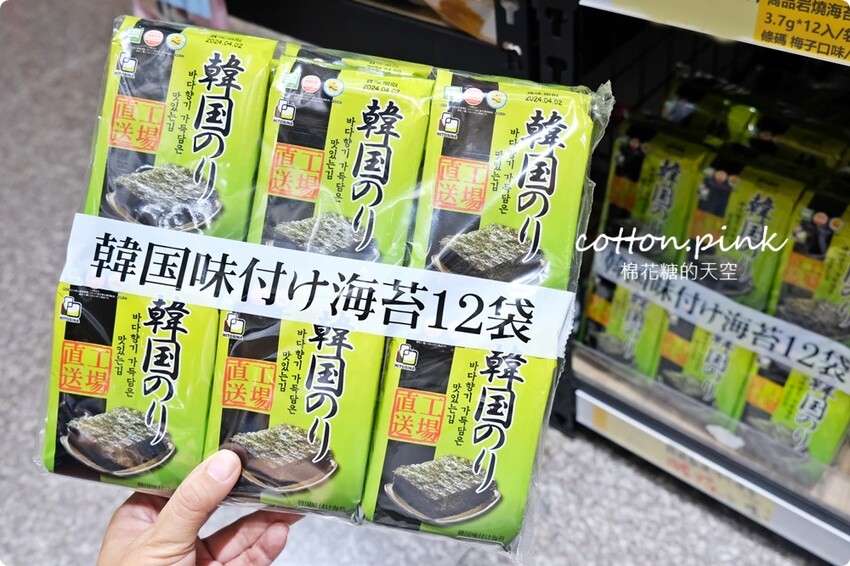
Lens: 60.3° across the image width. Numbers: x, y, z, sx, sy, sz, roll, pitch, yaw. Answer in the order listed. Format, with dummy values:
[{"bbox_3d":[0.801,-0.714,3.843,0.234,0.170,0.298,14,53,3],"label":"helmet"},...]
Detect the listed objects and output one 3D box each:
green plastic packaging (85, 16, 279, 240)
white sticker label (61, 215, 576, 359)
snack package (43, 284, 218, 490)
[{"bbox_3d":[-0.122,-0.075,0.377,0.082,0.109,0.022,8,0,-1],"label":"green plastic packaging"},{"bbox_3d":[-0.053,0.002,0.369,0.256,0.034,0.006,9,2,0],"label":"white sticker label"},{"bbox_3d":[-0.148,0.049,0.381,0.082,0.109,0.022,8,5,0],"label":"snack package"}]

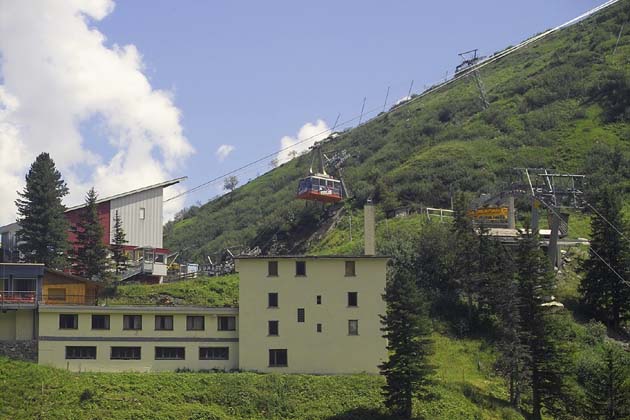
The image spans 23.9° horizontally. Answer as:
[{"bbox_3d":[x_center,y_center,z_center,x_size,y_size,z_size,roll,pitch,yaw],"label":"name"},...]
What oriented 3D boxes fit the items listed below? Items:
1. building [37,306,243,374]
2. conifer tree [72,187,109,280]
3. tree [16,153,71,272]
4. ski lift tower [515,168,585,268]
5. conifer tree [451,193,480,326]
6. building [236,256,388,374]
[{"bbox_3d":[-17.575,13.066,147.500,19.404,6.480,8.000,1,-10,-9],"label":"building"},{"bbox_3d":[-23.739,2.559,157.000,3.755,10.205,3.755,-1,-10,0],"label":"conifer tree"},{"bbox_3d":[-29.055,0.488,159.000,5.824,13.478,5.824,-1,-10,0],"label":"tree"},{"bbox_3d":[26.419,0.997,168.000,6.902,10.723,4.000,-1,-10,0],"label":"ski lift tower"},{"bbox_3d":[15.824,5.191,156.000,3.075,14.242,3.075,-1,-10,0],"label":"conifer tree"},{"bbox_3d":[-0.544,11.008,150.000,14.345,11.236,11.000,0,-10,-5],"label":"building"}]

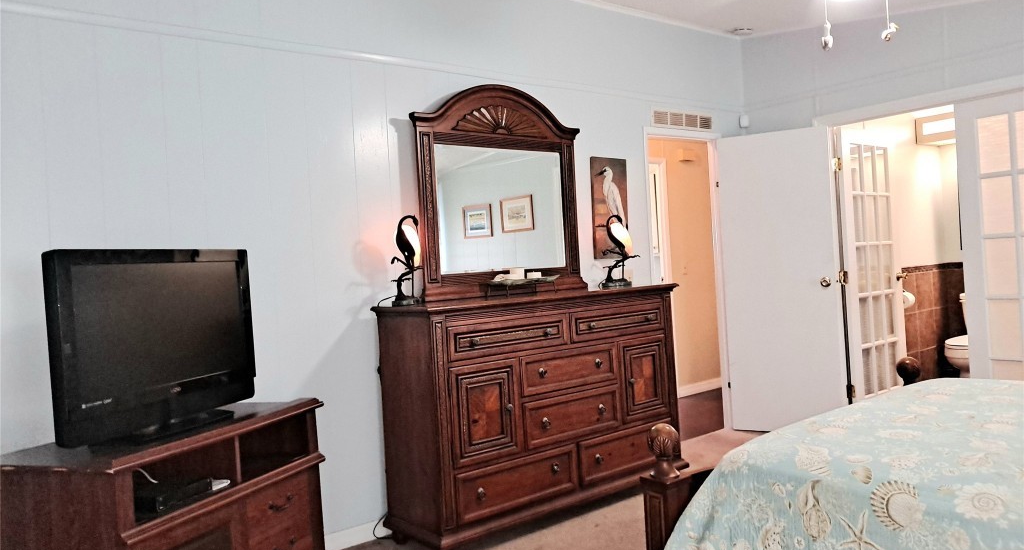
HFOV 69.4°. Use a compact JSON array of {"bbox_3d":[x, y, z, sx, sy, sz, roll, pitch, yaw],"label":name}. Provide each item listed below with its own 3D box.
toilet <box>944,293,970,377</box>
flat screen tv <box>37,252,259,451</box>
[{"bbox_3d":[3.884,0.551,6.083,0.720,0.770,0.460,-4,1,-38],"label":"toilet"},{"bbox_3d":[-1.185,0.213,2.559,0.210,0.600,0.800,-3,1,22],"label":"flat screen tv"}]

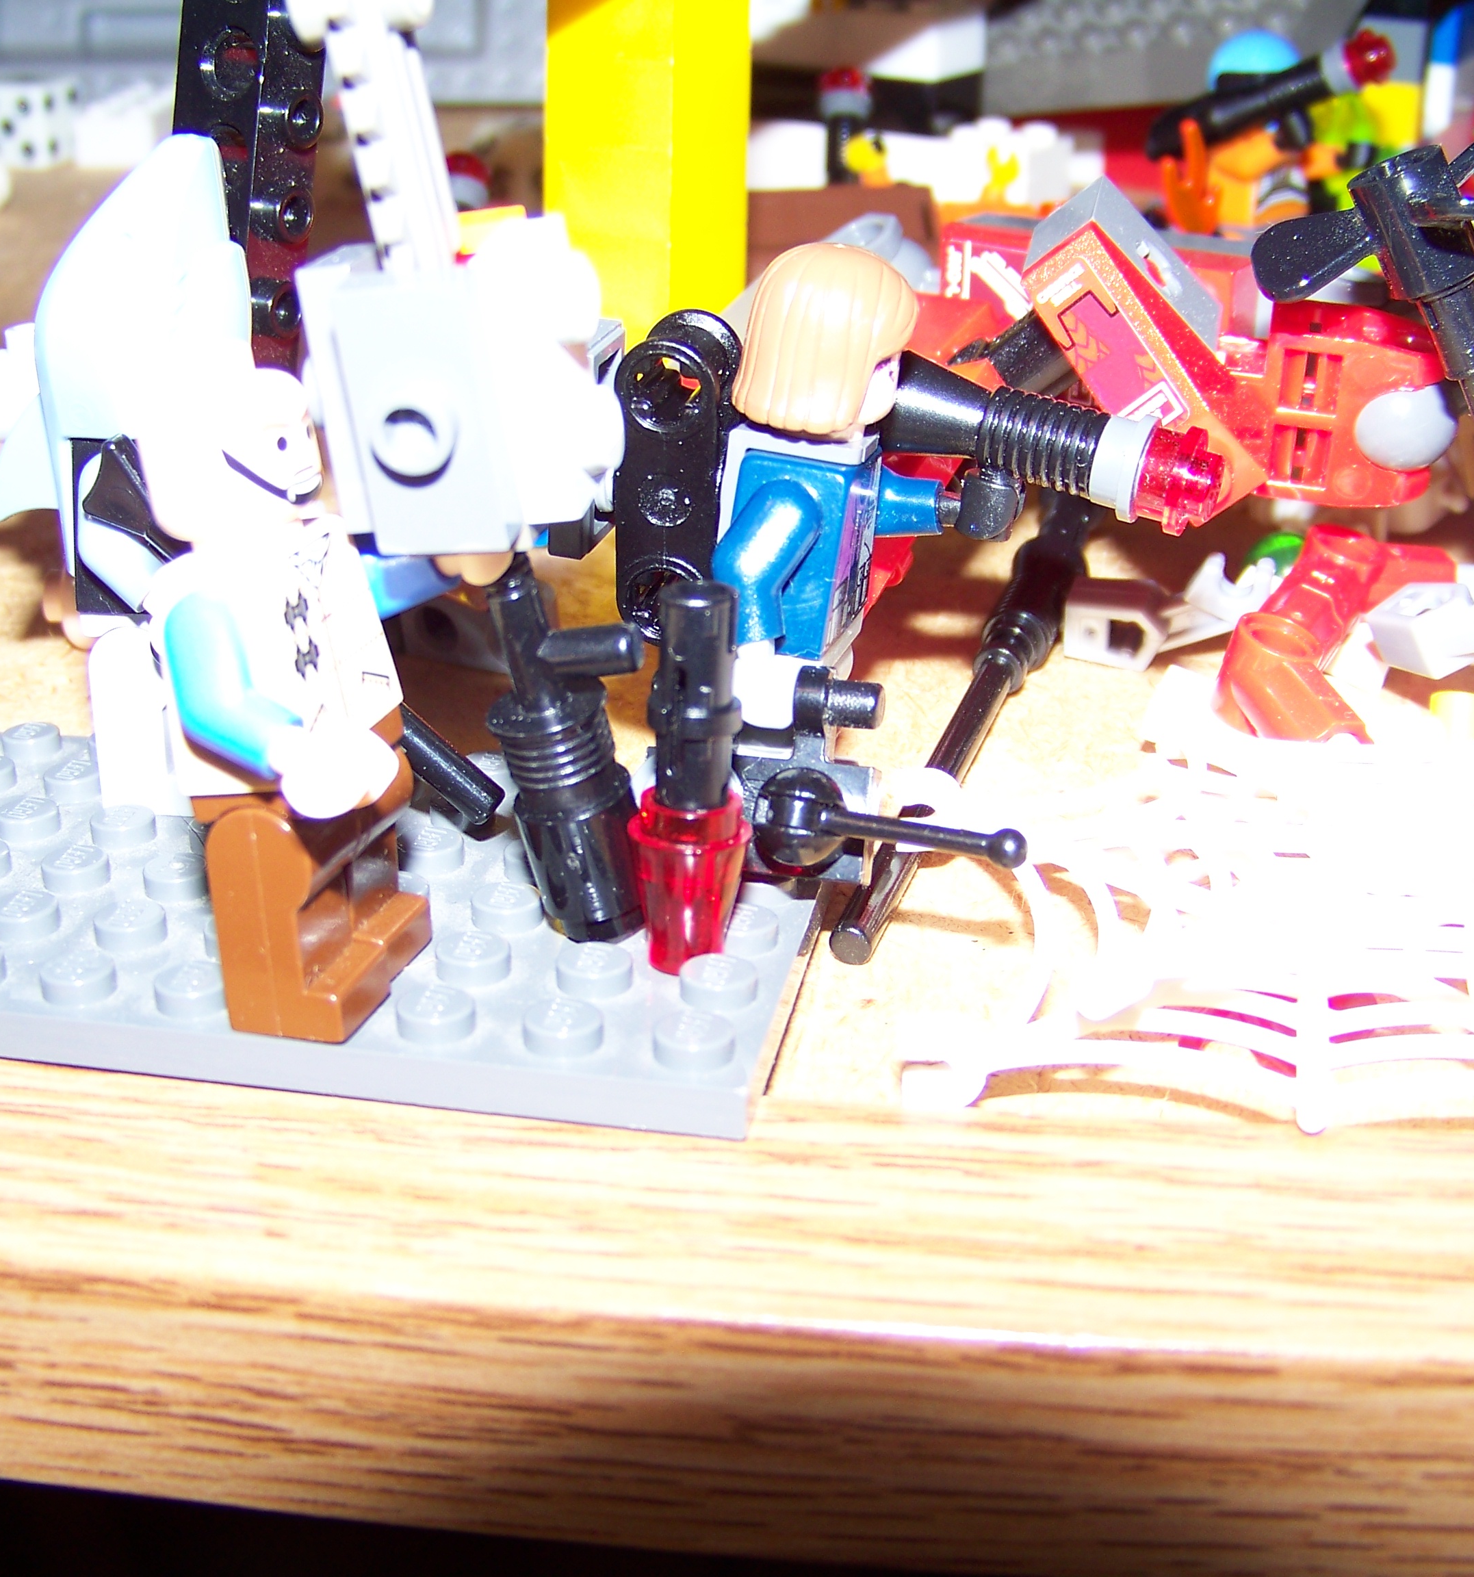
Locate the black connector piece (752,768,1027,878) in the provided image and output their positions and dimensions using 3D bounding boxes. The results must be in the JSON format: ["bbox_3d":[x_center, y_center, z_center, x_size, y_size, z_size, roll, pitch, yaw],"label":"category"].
[{"bbox_3d":[0.010,0.002,0.143,0.018,0.007,0.008,9,4,12],"label":"black connector piece"}]

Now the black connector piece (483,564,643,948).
[{"bbox_3d":[-0.011,-0.003,0.140,0.011,0.025,0.009,-4,21,13],"label":"black connector piece"}]

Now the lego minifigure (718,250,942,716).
[{"bbox_3d":[0.006,-0.017,0.152,0.018,0.041,0.024,9,19,8],"label":"lego minifigure"}]

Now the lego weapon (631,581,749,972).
[{"bbox_3d":[-0.003,-0.001,0.137,0.008,0.025,0.008,6,23,9],"label":"lego weapon"}]

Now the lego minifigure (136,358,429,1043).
[{"bbox_3d":[-0.026,-0.006,0.130,0.016,0.041,0.024,2,22,11],"label":"lego minifigure"}]

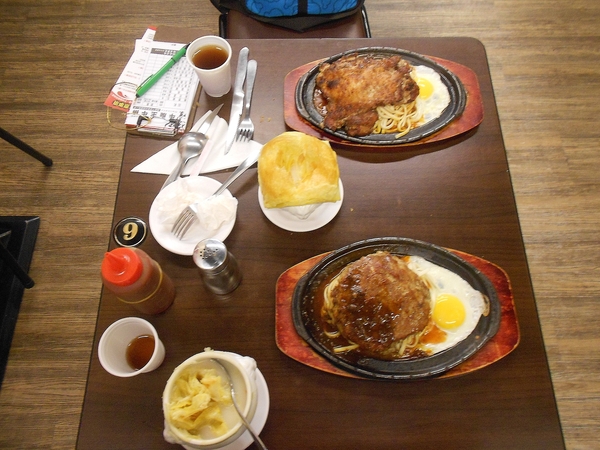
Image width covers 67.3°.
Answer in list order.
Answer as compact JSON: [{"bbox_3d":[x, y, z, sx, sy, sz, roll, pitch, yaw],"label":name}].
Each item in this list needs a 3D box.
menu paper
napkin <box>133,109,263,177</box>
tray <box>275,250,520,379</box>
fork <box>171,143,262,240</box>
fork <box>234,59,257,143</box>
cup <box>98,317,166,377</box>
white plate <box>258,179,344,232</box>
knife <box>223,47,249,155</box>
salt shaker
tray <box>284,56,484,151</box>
[{"bbox_3d":[-0.239,-0.255,0.783,0.154,0.015,0.238,6,69,2],"label":"menu paper"},{"bbox_3d":[-0.175,-0.139,0.755,0.217,0.010,0.123,-11,68,-4],"label":"napkin"},{"bbox_3d":[0.134,0.119,0.642,0.336,0.022,0.194,0,68,0],"label":"tray"},{"bbox_3d":[-0.123,-0.051,0.684,0.026,0.020,0.184,43,87,16],"label":"fork"},{"bbox_3d":[-0.089,-0.220,0.783,0.026,0.018,0.176,2,68,1],"label":"fork"},{"bbox_3d":[-0.211,0.163,0.588,0.073,0.075,0.073,0,69,0],"label":"cup"},{"bbox_3d":[0.002,-0.047,0.711,0.133,0.021,0.133,0,68,0],"label":"white plate"},{"bbox_3d":[-0.106,-0.214,0.768,0.021,0.010,0.217,6,69,2],"label":"knife"},{"bbox_3d":[-0.115,0.057,0.626,0.057,0.099,0.057,0,68,0],"label":"salt shaker"},{"bbox_3d":[0.138,-0.209,0.760,0.328,0.023,0.196,-1,69,0],"label":"tray"}]

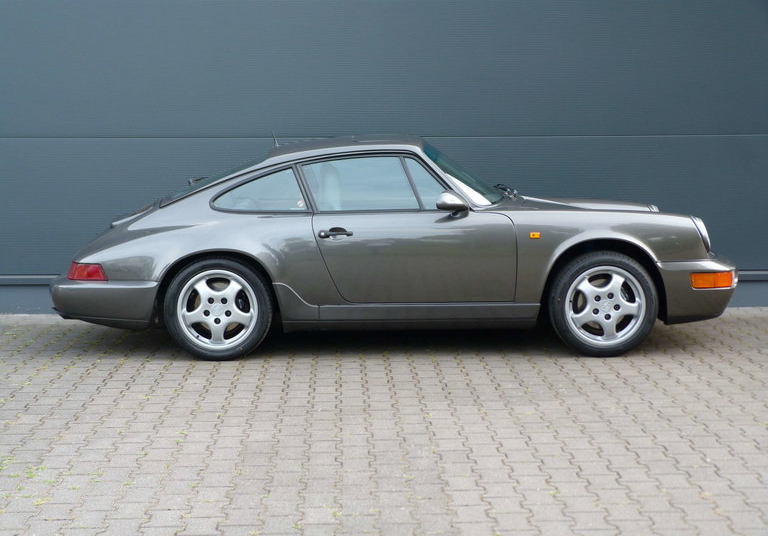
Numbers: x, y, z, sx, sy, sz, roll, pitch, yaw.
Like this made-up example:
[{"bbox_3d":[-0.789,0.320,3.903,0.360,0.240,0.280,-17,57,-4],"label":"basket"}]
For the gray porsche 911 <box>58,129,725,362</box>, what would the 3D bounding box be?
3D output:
[{"bbox_3d":[0.080,-0.204,8.661,4.260,1.310,1.690,0,7,-2],"label":"gray porsche 911"}]

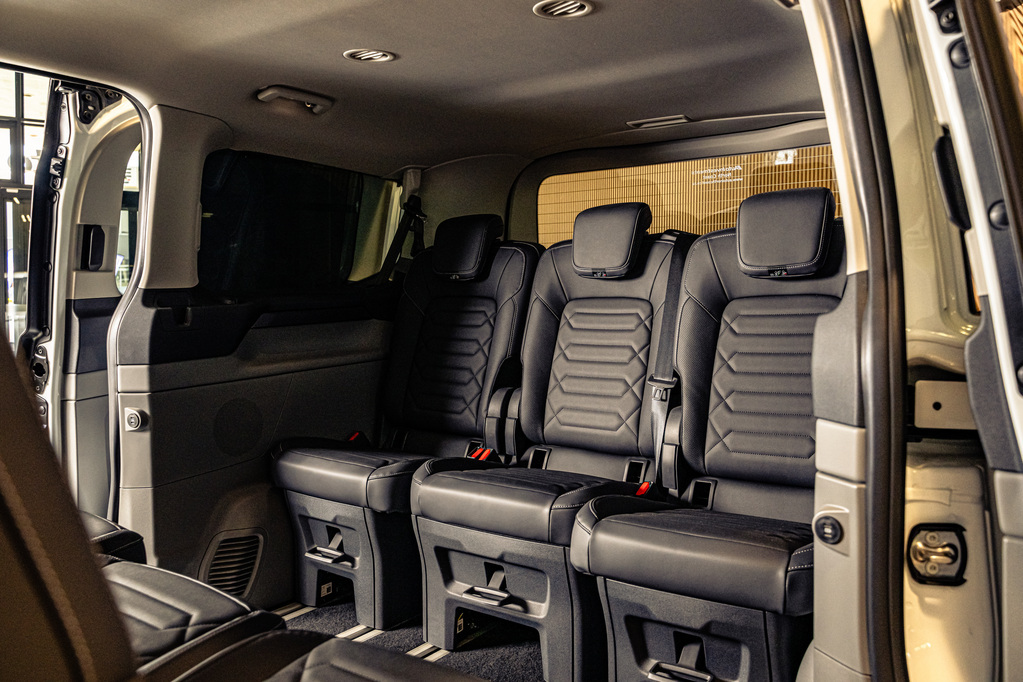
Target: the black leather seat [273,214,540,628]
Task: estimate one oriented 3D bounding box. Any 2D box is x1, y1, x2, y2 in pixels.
[{"bbox_3d":[-0.295,0.157,2.271,0.492,1.064,0.718,2,4,35],"label":"black leather seat"}]

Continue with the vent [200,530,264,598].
[{"bbox_3d":[-0.714,0.575,2.053,0.156,0.183,0.030,8,-2,-35],"label":"vent"}]

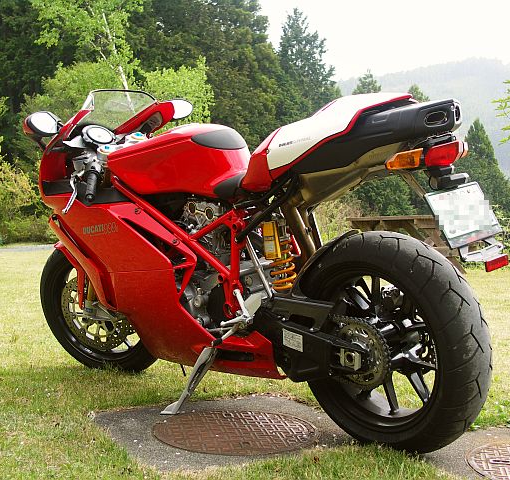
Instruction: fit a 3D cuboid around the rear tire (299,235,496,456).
[{"bbox_3d":[0.352,0.282,2.123,0.190,0.622,0.622,-16,12,-41],"label":"rear tire"}]

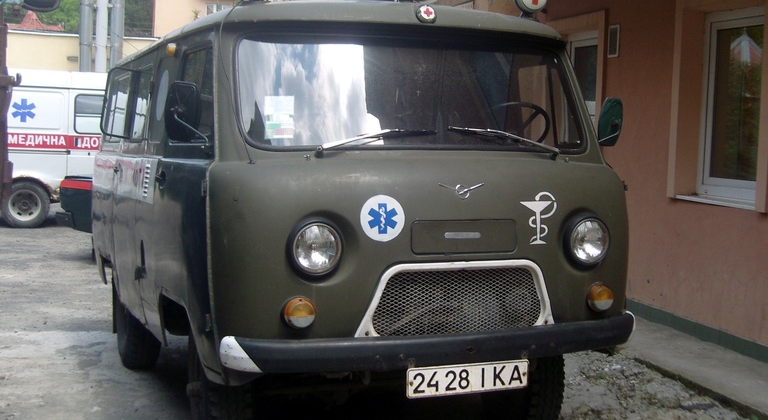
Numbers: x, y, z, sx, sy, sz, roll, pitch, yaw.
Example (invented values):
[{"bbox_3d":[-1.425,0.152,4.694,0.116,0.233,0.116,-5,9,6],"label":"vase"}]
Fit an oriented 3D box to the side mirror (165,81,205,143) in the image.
[{"bbox_3d":[-0.766,-0.378,3.736,0.155,0.230,0.070,0,3,-8],"label":"side mirror"}]

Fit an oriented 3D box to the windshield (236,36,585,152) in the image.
[{"bbox_3d":[0.185,-0.471,4.014,1.520,0.510,0.200,-1,-16,-23],"label":"windshield"}]

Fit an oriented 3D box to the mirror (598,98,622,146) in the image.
[{"bbox_3d":[1.043,-0.403,4.503,0.155,0.230,0.070,-2,5,-41],"label":"mirror"}]

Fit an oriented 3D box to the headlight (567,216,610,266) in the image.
[{"bbox_3d":[0.828,0.127,4.020,0.195,0.195,0.090,-1,4,-23],"label":"headlight"}]

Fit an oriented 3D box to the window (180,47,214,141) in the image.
[{"bbox_3d":[-0.774,-0.475,4.009,0.070,0.420,0.630,8,0,-23],"label":"window"}]

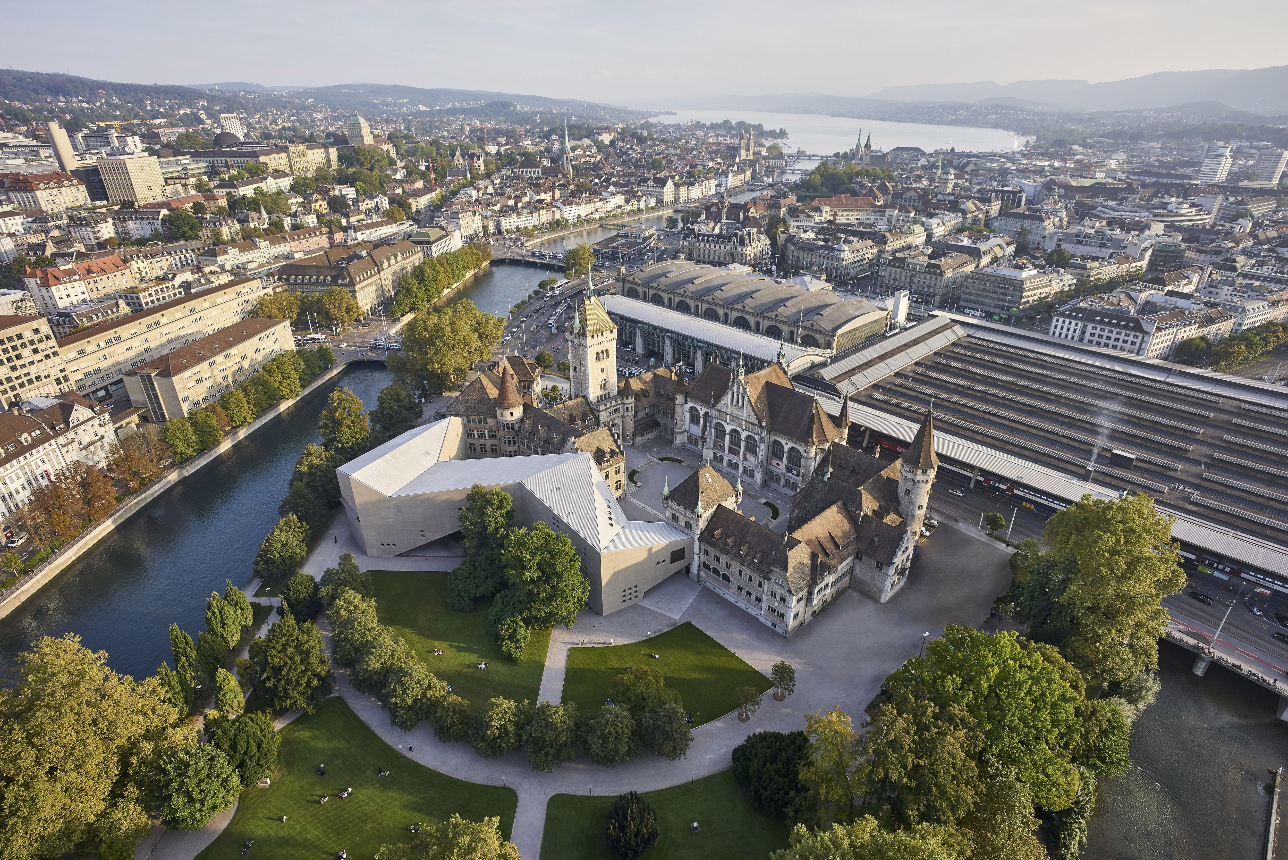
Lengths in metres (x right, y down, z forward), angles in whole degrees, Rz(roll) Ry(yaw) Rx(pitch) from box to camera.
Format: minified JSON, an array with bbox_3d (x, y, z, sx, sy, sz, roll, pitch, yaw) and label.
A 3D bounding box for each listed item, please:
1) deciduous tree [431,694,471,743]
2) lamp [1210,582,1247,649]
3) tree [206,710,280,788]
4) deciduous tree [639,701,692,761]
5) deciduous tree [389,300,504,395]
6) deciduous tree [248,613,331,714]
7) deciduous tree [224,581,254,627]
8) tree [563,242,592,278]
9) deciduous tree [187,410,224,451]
[{"bbox_3d":[-34.599,52.252,115.707,7.579,9.328,7.579,0,27,0],"label":"deciduous tree"},{"bbox_3d":[128.200,41.010,141.570,0.900,18.900,0.900,-11,29,-21],"label":"lamp"},{"bbox_3d":[-65.520,53.060,106.110,9.600,13.200,9.600,0,26,0],"label":"tree"},{"bbox_3d":[3.998,56.175,120.452,10.000,10.800,10.000,0,27,0],"label":"deciduous tree"},{"bbox_3d":[-81.090,-32.660,267.990,42.000,36.000,42.000,-8,28,-16],"label":"deciduous tree"},{"bbox_3d":[-69.940,47.180,128.140,13.700,23.500,13.700,-19,32,-32],"label":"deciduous tree"},{"bbox_3d":[-86.110,37.430,136.700,4.800,14.200,4.800,0,26,0],"label":"deciduous tree"},{"bbox_3d":[-44.097,-112.687,431.692,19.900,24.500,19.900,0,27,0],"label":"tree"},{"bbox_3d":[-144.101,0.970,212.085,9.037,12.924,9.328,0,27,0],"label":"deciduous tree"}]

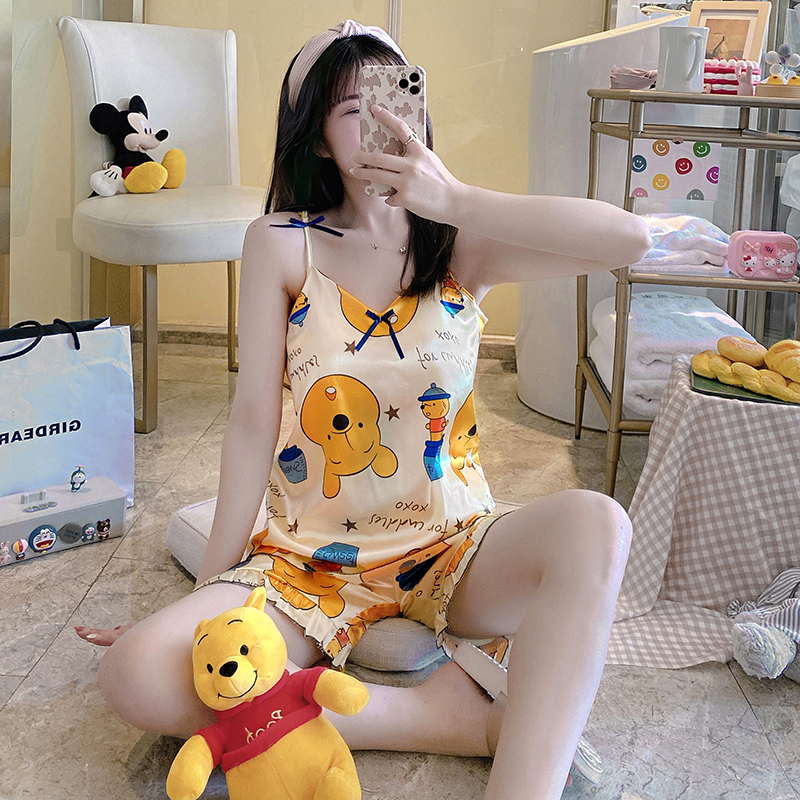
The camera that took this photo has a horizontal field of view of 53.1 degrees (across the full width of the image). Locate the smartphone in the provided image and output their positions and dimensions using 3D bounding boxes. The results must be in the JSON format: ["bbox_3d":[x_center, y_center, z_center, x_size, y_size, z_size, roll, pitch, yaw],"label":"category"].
[{"bbox_3d":[-0.008,-0.325,0.970,0.081,0.160,0.011,1,10,7],"label":"smartphone"}]

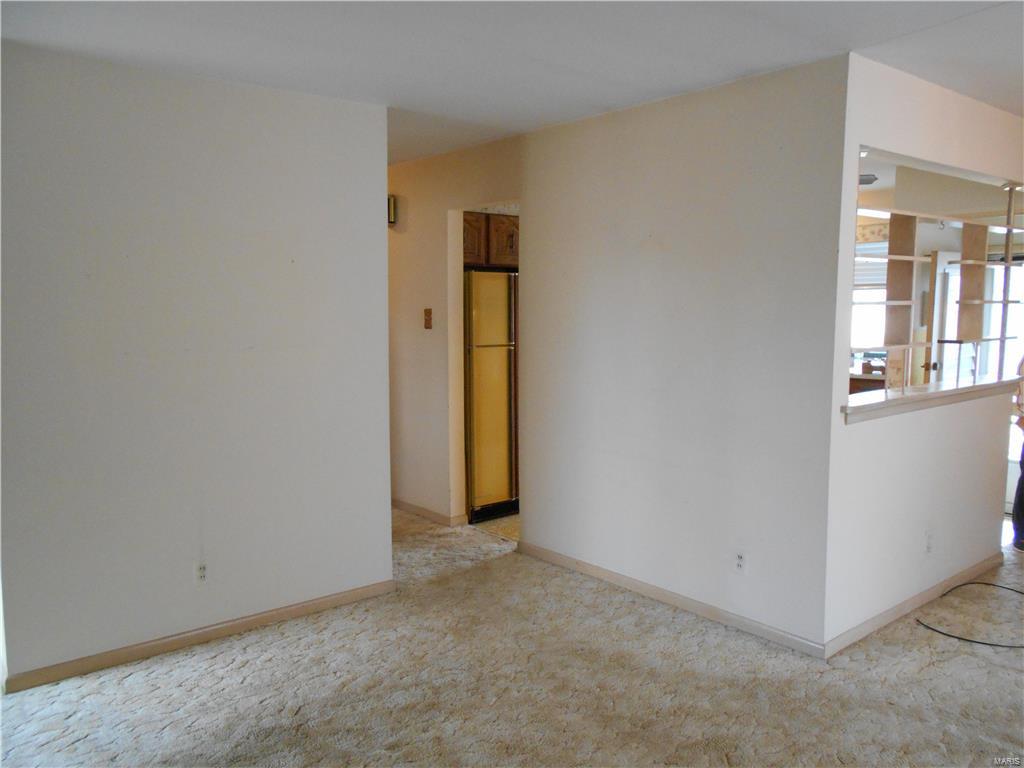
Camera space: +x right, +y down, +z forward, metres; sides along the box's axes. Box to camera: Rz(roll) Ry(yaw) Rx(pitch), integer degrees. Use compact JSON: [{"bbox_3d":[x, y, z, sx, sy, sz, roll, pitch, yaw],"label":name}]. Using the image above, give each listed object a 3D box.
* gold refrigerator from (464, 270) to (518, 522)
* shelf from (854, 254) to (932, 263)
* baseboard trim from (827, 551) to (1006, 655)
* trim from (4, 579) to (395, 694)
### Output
[{"bbox_3d":[-0.151,0.052,5.596,0.830,1.690,0.730,-5,8,-38],"label":"gold refrigerator"},{"bbox_3d":[1.616,-0.551,3.356,0.730,0.022,0.112,-5,8,-38],"label":"shelf"},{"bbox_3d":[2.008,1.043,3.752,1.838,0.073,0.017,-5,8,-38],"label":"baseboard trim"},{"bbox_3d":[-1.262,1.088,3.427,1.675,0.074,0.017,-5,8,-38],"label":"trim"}]

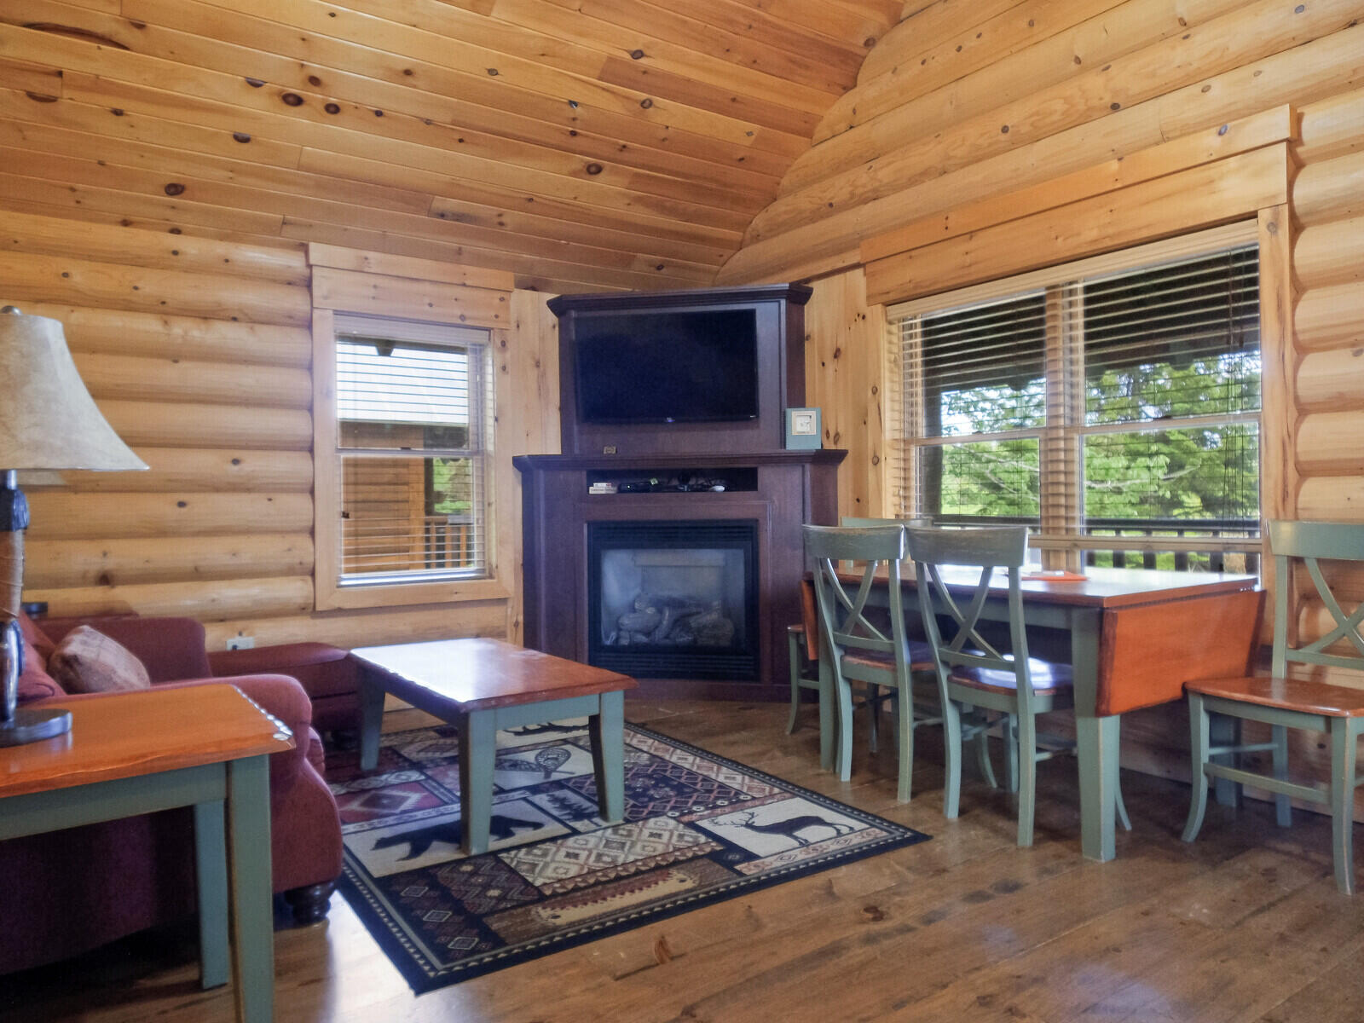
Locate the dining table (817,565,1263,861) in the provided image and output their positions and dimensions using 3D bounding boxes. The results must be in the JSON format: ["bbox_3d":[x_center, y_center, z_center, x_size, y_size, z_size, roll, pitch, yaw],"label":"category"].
[{"bbox_3d":[1.195,0.610,3.132,0.890,0.757,1.250,0,0,-34],"label":"dining table"}]

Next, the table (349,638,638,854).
[{"bbox_3d":[-0.716,0.766,3.063,0.585,0.460,1.140,0,0,-36],"label":"table"}]

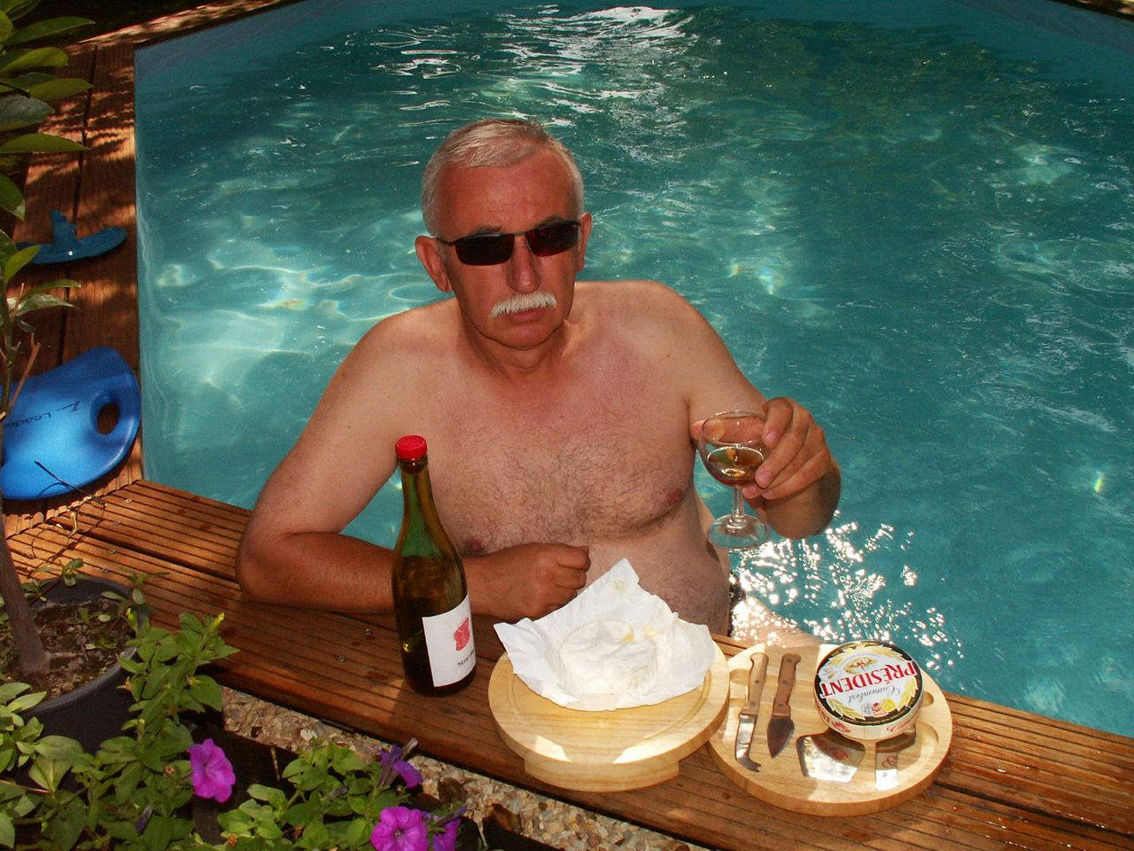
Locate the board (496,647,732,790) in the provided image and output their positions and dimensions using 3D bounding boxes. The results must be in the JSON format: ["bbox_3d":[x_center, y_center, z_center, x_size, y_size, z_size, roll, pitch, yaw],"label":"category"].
[{"bbox_3d":[0.044,0.278,1.206,0.251,0.035,0.251,-5,29,0],"label":"board"}]

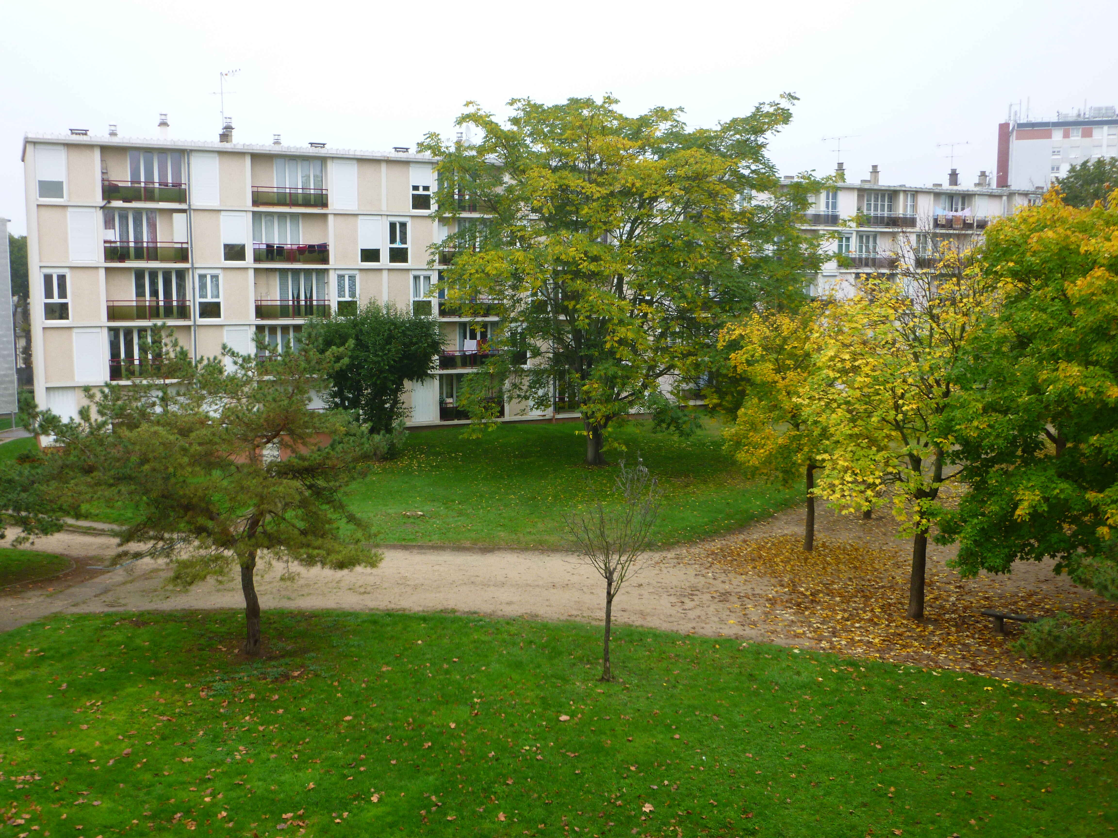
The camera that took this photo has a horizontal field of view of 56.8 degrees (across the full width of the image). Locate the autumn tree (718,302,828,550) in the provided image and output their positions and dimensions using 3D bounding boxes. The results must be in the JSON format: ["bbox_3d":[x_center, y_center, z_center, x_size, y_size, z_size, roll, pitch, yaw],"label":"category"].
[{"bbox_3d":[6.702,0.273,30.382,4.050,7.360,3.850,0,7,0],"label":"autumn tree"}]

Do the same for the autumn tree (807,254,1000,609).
[{"bbox_3d":[8.029,0.402,24.001,4.710,8.700,4.480,0,7,0],"label":"autumn tree"}]

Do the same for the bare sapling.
[{"bbox_3d":[1.071,2.982,20.484,1.950,4.550,1.860,0,7,0],"label":"bare sapling"}]

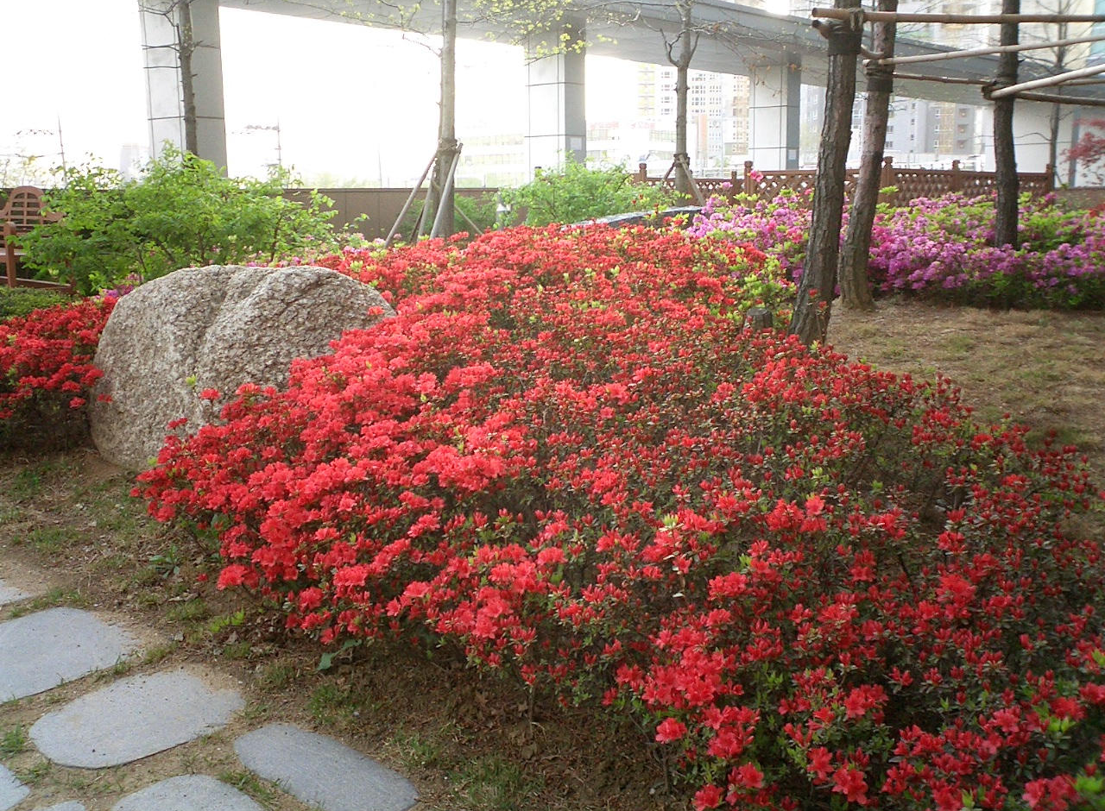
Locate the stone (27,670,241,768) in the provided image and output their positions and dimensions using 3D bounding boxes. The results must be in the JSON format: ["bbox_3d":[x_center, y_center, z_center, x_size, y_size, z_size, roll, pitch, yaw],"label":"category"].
[{"bbox_3d":[-1.148,0.876,3.258,0.498,0.060,0.556,7,12,35],"label":"stone"}]

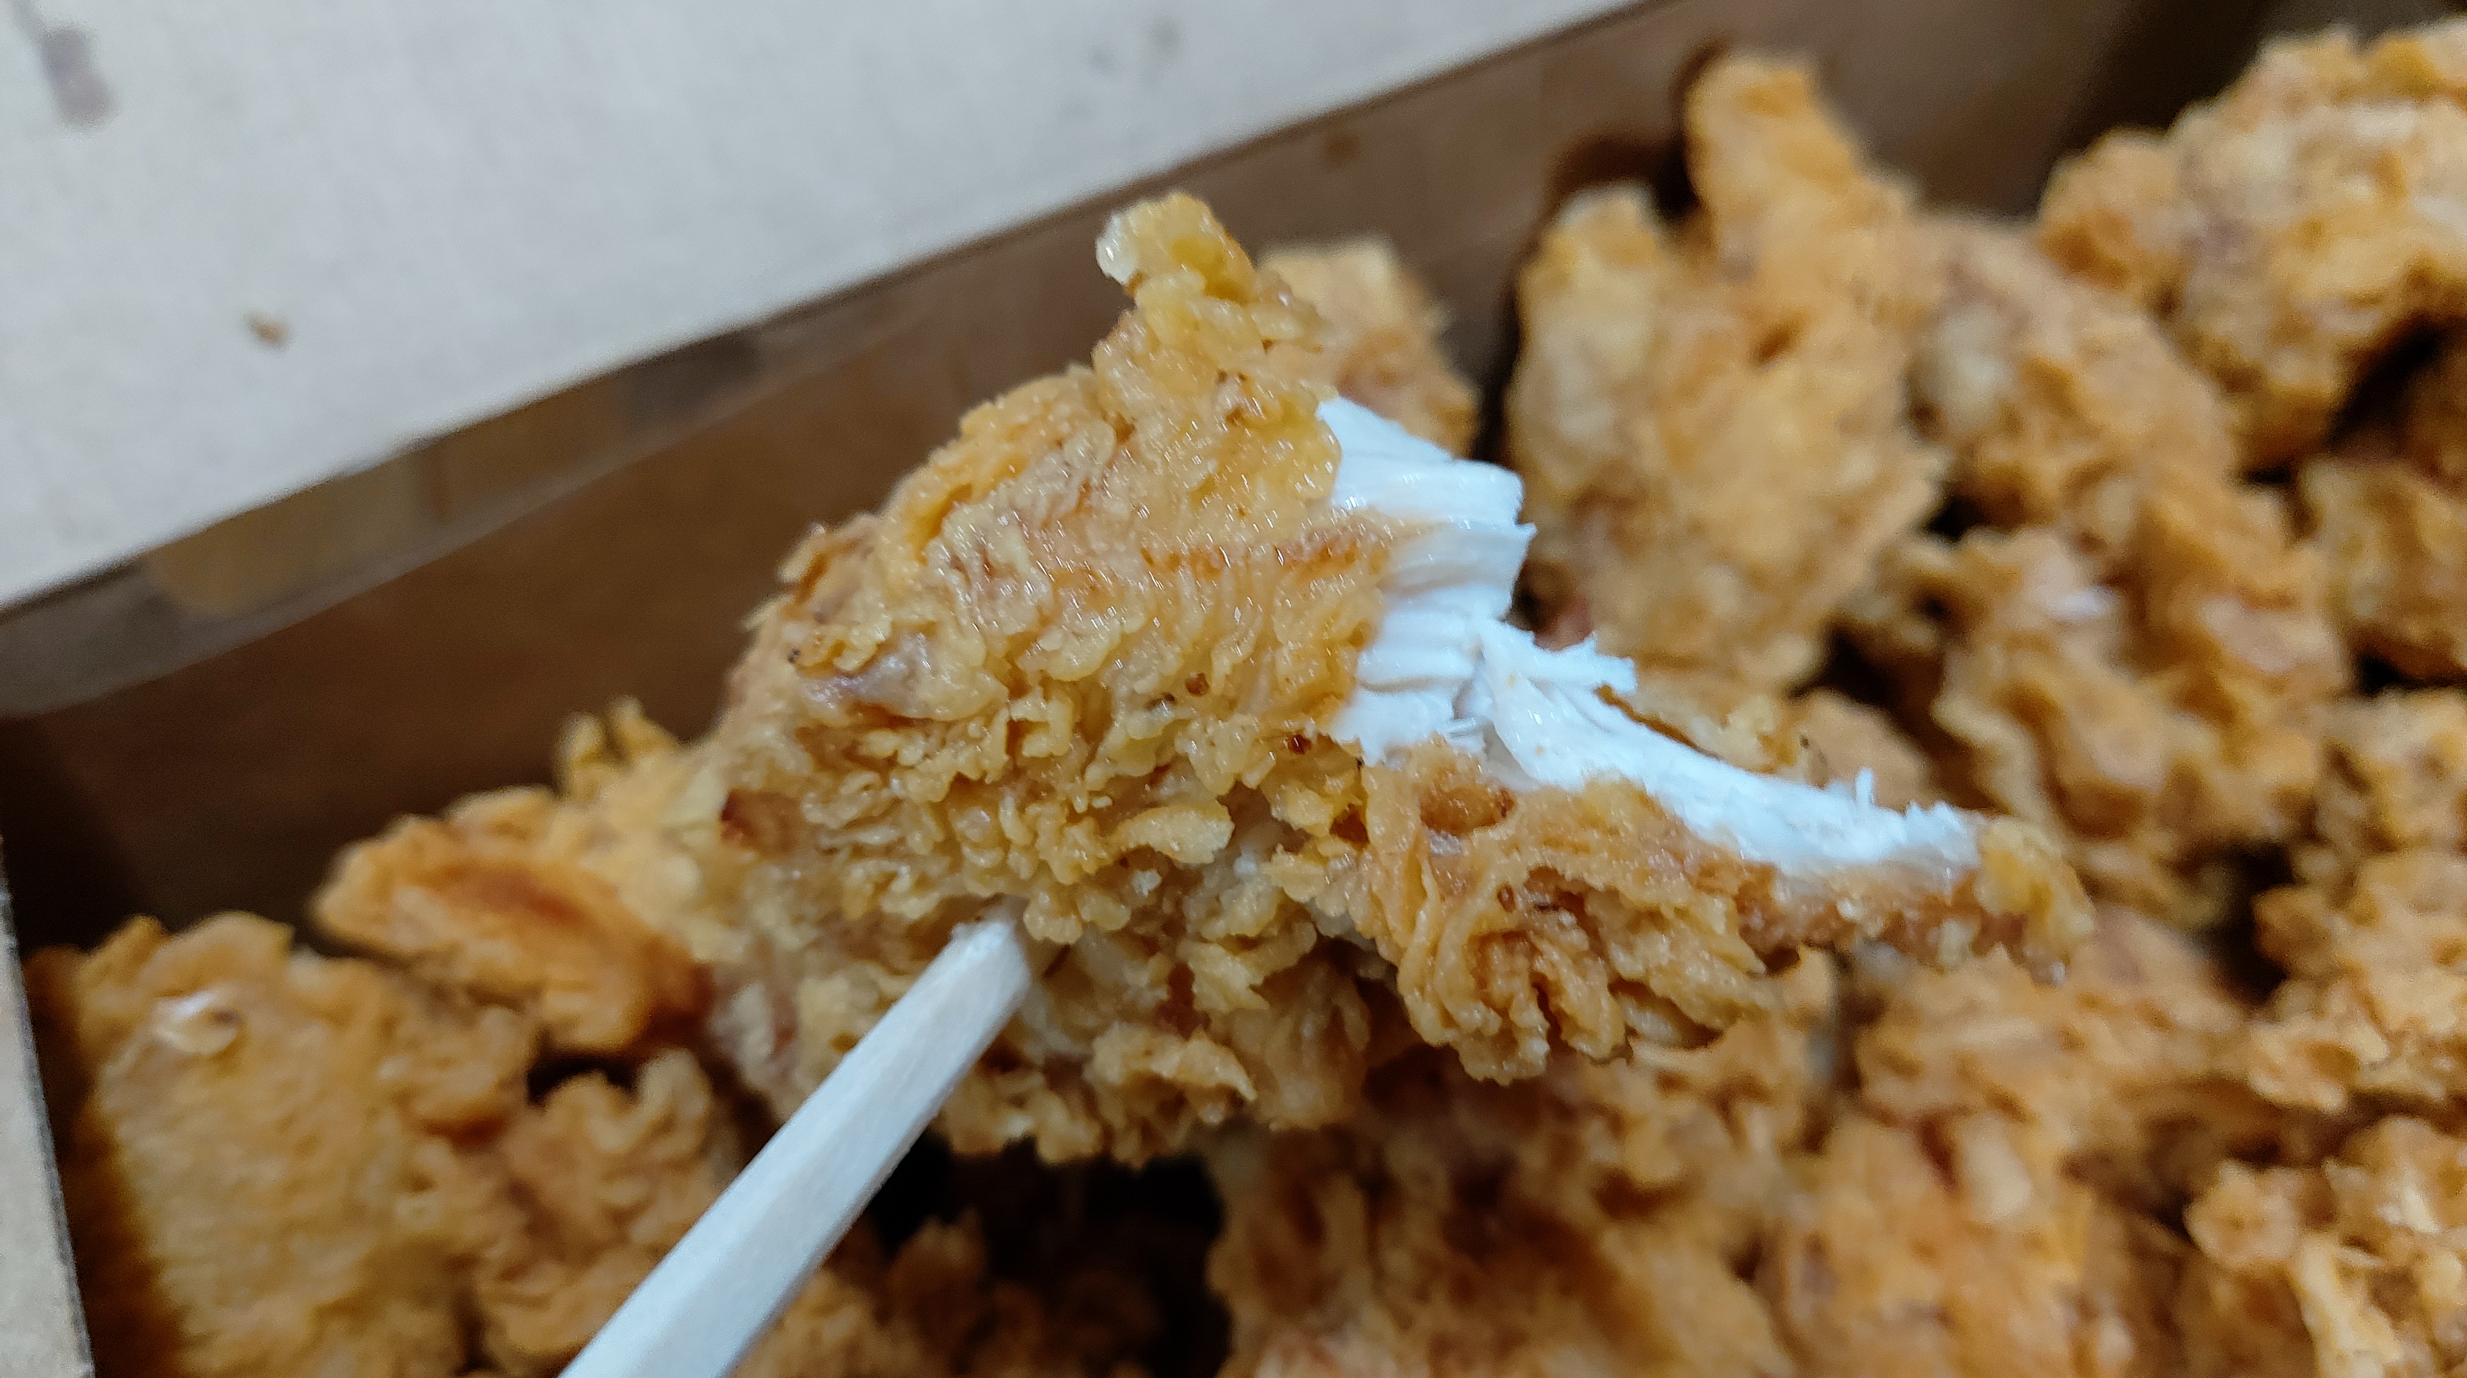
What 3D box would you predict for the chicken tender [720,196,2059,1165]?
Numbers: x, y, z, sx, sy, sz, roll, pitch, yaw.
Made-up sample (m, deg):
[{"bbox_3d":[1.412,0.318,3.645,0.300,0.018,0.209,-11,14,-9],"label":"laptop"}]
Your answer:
[{"bbox_3d":[0.011,-0.001,0.130,0.097,0.052,0.066,0,56,3],"label":"chicken tender"}]

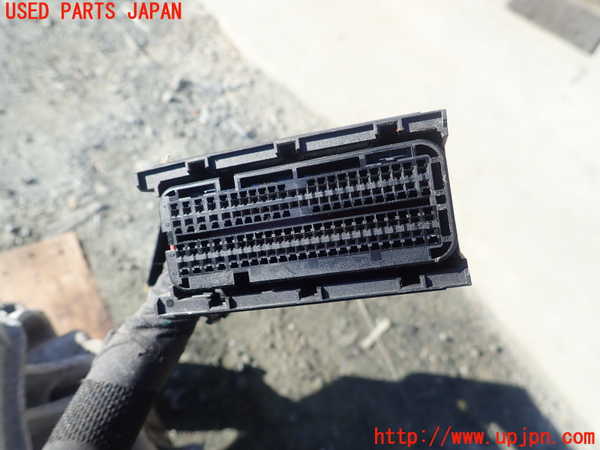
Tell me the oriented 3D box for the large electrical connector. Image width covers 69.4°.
[{"bbox_3d":[0.001,-0.001,0.123,0.081,0.041,0.039,-8,91,16],"label":"large electrical connector"}]

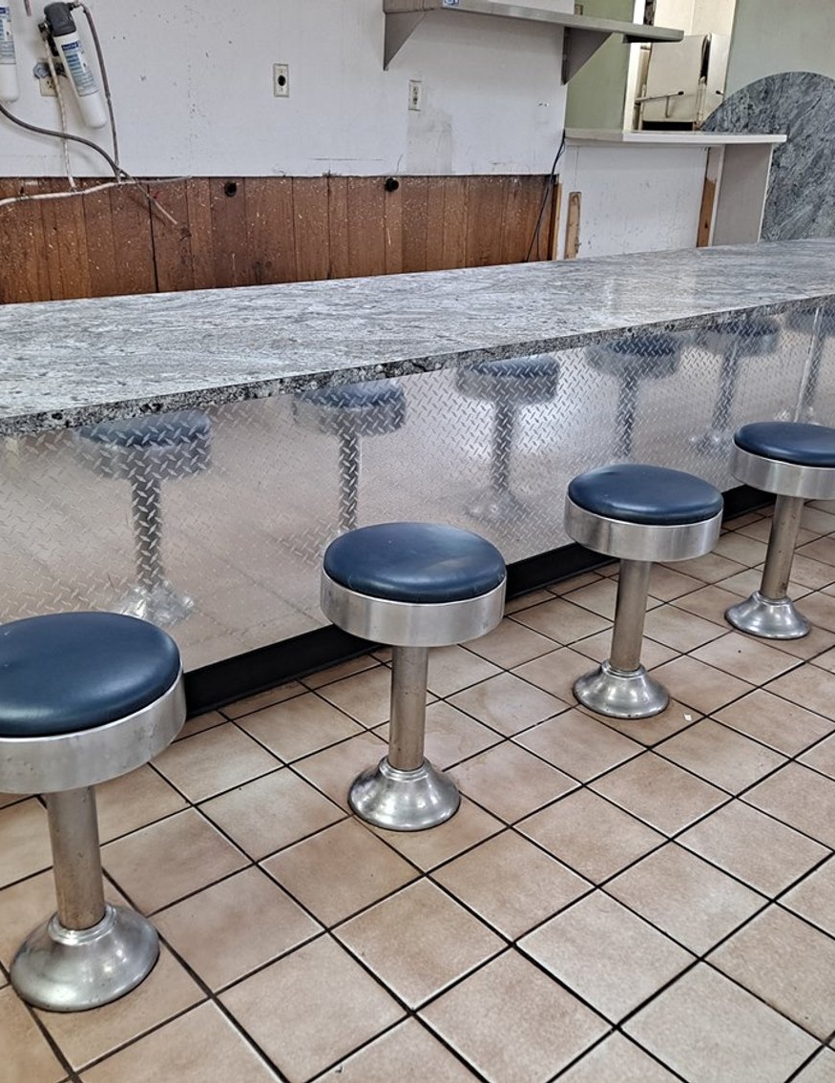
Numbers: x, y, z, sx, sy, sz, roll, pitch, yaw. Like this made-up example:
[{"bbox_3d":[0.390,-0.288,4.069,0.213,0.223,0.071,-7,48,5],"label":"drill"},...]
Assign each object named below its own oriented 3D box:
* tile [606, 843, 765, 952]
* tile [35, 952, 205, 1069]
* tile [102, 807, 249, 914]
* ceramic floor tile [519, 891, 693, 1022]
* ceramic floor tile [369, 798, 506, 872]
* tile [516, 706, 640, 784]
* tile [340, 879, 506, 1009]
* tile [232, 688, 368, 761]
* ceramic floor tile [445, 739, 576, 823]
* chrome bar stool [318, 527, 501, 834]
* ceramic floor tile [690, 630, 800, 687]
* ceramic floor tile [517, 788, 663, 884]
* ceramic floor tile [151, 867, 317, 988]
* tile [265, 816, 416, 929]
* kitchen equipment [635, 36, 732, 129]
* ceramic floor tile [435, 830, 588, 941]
[{"bbox_3d":[0.447,0.595,1.741,0.197,0.010,0.197,-16,28,-38],"label":"tile"},{"bbox_3d":[-0.453,0.671,1.559,0.204,0.010,0.204,-16,29,-38],"label":"tile"},{"bbox_3d":[-0.421,0.548,1.794,0.200,0.010,0.200,-16,29,-39],"label":"tile"},{"bbox_3d":[0.300,0.657,1.654,0.201,0.010,0.201,-16,29,-38],"label":"ceramic floor tile"},{"bbox_3d":[0.024,0.512,1.895,0.199,0.009,0.199,-16,28,-38],"label":"ceramic floor tile"},{"bbox_3d":[0.342,0.435,2.205,0.201,0.010,0.201,-16,29,-38],"label":"tile"},{"bbox_3d":[0.004,0.621,1.623,0.199,0.009,0.199,-16,28,-38],"label":"tile"},{"bbox_3d":[-0.251,0.391,2.199,0.200,0.010,0.200,-16,29,-39],"label":"tile"},{"bbox_3d":[0.183,0.483,2.081,0.204,0.010,0.204,-16,29,-38],"label":"ceramic floor tile"},{"bbox_3d":[-0.014,0.247,1.868,0.320,0.503,0.320,2,22,-1],"label":"chrome bar stool"},{"bbox_3d":[0.819,0.295,2.603,0.204,0.010,0.204,-16,29,-38],"label":"ceramic floor tile"},{"bbox_3d":[0.322,0.547,1.935,0.204,0.010,0.204,-16,29,-38],"label":"ceramic floor tile"},{"bbox_3d":[-0.294,0.624,1.690,0.204,0.010,0.204,-16,29,-38],"label":"ceramic floor tile"},{"bbox_3d":[-0.135,0.577,1.820,0.204,0.010,0.204,-16,29,-38],"label":"tile"},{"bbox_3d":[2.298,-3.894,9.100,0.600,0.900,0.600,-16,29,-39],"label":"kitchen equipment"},{"bbox_3d":[0.162,0.593,1.800,0.201,0.010,0.201,-16,29,-38],"label":"ceramic floor tile"}]

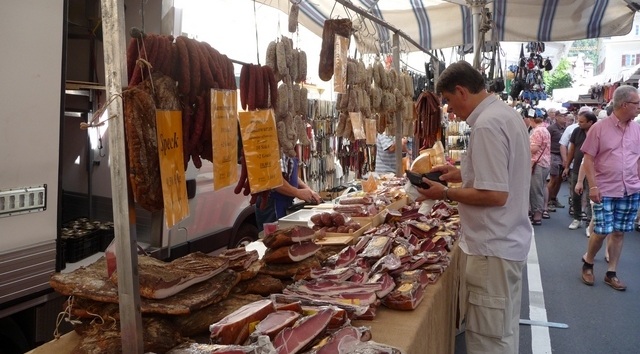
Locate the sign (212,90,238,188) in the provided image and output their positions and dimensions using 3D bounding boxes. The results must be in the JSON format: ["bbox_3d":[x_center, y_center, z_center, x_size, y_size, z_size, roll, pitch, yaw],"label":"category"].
[{"bbox_3d":[-0.282,-0.113,1.540,0.012,0.288,0.150,3,8,17],"label":"sign"}]

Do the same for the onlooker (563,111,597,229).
[{"bbox_3d":[3.489,-0.137,7.000,0.470,1.620,0.360,6,9,40],"label":"onlooker"}]

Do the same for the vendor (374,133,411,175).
[{"bbox_3d":[0.801,-0.040,5.800,0.420,1.700,0.480,2,7,20],"label":"vendor"}]

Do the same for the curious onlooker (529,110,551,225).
[{"bbox_3d":[3.030,-0.148,7.180,0.360,1.600,0.460,1,7,12],"label":"curious onlooker"}]

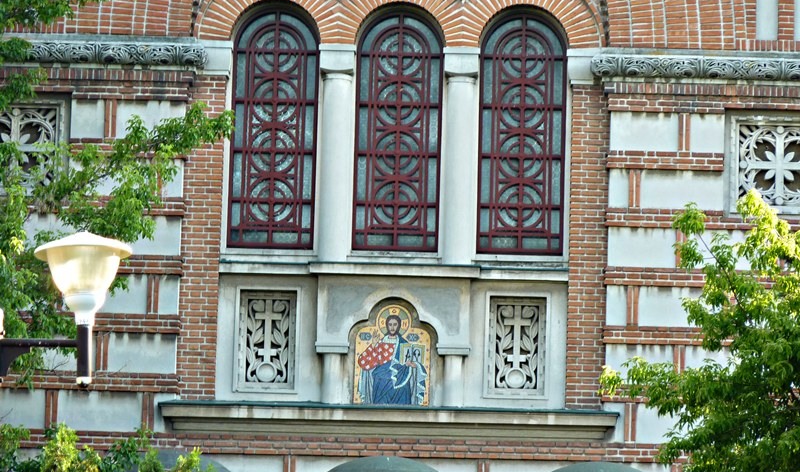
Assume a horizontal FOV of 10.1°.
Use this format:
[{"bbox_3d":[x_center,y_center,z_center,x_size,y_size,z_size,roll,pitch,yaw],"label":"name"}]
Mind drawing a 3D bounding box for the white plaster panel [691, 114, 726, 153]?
[{"bbox_3d":[3.408,-1.133,50.274,0.369,0.430,0.050,1,-10,2],"label":"white plaster panel"}]

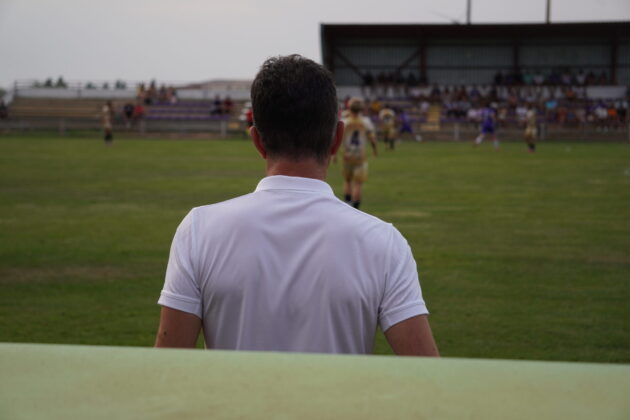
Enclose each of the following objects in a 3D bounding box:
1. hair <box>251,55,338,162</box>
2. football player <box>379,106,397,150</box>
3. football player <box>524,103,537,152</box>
[{"bbox_3d":[-0.039,-0.192,2.720,0.166,0.205,0.195,0,4,0],"label":"hair"},{"bbox_3d":[2.637,-2.965,52.200,0.620,1.620,0.580,1,4,12],"label":"football player"},{"bbox_3d":[7.584,-2.904,50.500,0.440,1.760,0.480,-1,4,-18],"label":"football player"}]

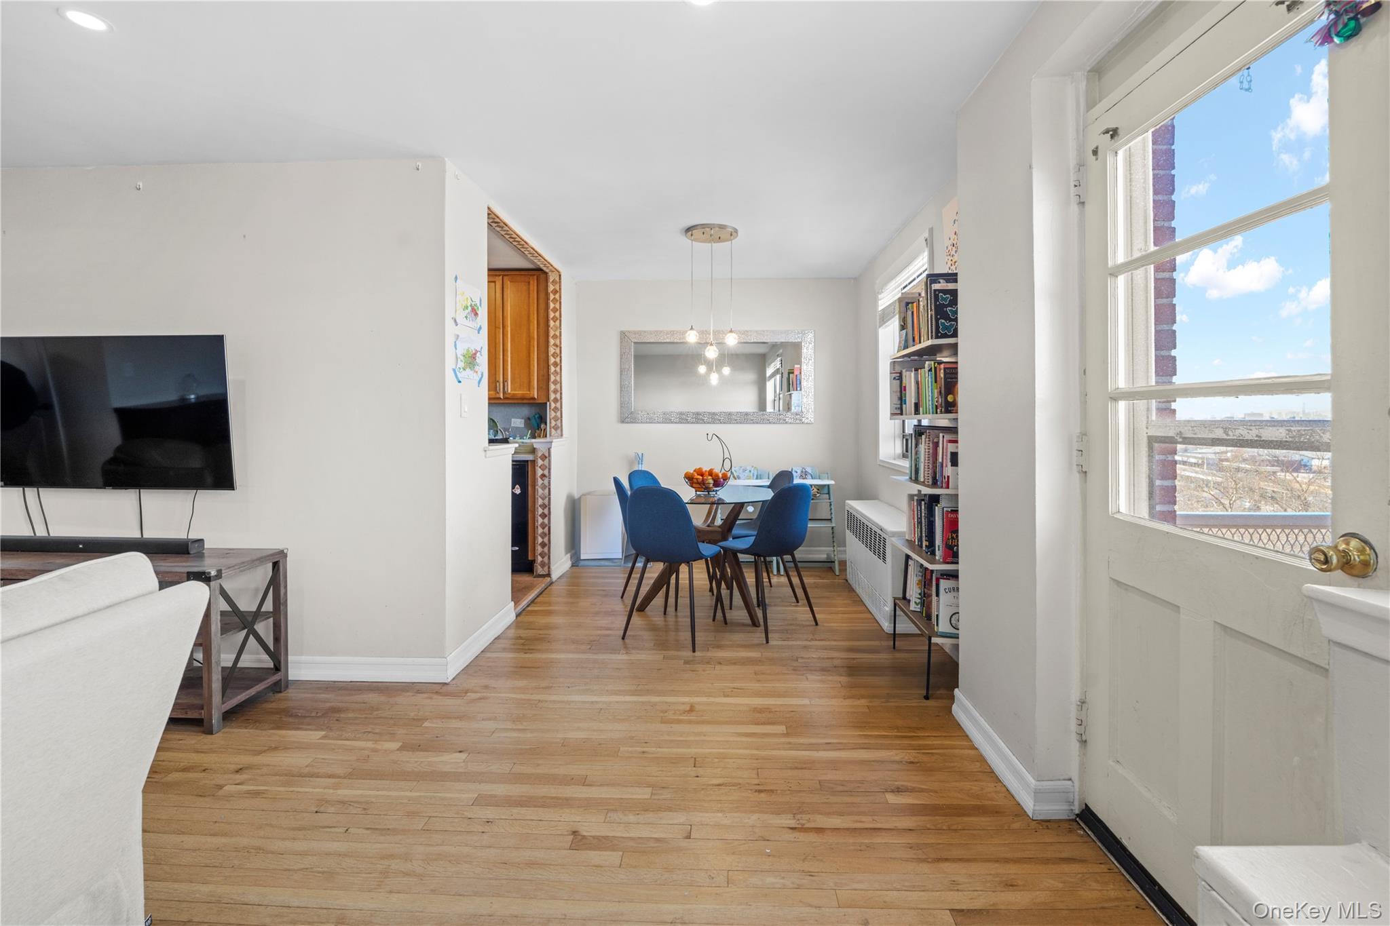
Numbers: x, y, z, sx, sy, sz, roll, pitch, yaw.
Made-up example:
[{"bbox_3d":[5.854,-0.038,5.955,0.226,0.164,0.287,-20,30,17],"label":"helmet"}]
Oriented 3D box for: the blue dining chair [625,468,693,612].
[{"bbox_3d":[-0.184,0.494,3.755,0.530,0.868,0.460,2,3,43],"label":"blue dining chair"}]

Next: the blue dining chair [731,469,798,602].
[{"bbox_3d":[0.420,0.496,3.734,0.530,0.868,0.460,-1,2,-16],"label":"blue dining chair"}]

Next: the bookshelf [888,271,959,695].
[{"bbox_3d":[1.175,0.084,2.630,0.290,1.870,0.570,0,2,3],"label":"bookshelf"}]

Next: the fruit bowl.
[{"bbox_3d":[0.075,0.115,3.530,0.300,0.176,0.300,0,2,0],"label":"fruit bowl"}]

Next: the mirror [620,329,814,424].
[{"bbox_3d":[0.190,-0.750,4.715,1.690,0.810,0.040,0,2,3],"label":"mirror"}]

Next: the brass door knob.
[{"bbox_3d":[1.136,0.167,0.957,0.068,0.074,0.072,0,2,3],"label":"brass door knob"}]

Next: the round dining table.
[{"bbox_3d":[0.090,0.572,3.540,0.920,0.746,0.920,0,2,0],"label":"round dining table"}]

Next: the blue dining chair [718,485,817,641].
[{"bbox_3d":[0.427,0.535,3.240,0.460,0.868,0.530,-2,3,-44],"label":"blue dining chair"}]

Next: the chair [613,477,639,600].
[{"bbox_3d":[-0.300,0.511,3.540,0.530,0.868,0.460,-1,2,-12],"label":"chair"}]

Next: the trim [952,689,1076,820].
[{"bbox_3d":[1.125,1.013,1.960,0.130,0.118,0.630,0,2,3],"label":"trim"}]

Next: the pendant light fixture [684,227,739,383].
[{"bbox_3d":[0.107,-1.084,3.530,0.345,0.860,0.345,0,2,0],"label":"pendant light fixture"}]

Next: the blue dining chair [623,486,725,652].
[{"bbox_3d":[-0.106,0.546,3.110,0.460,0.868,0.530,1,3,24],"label":"blue dining chair"}]

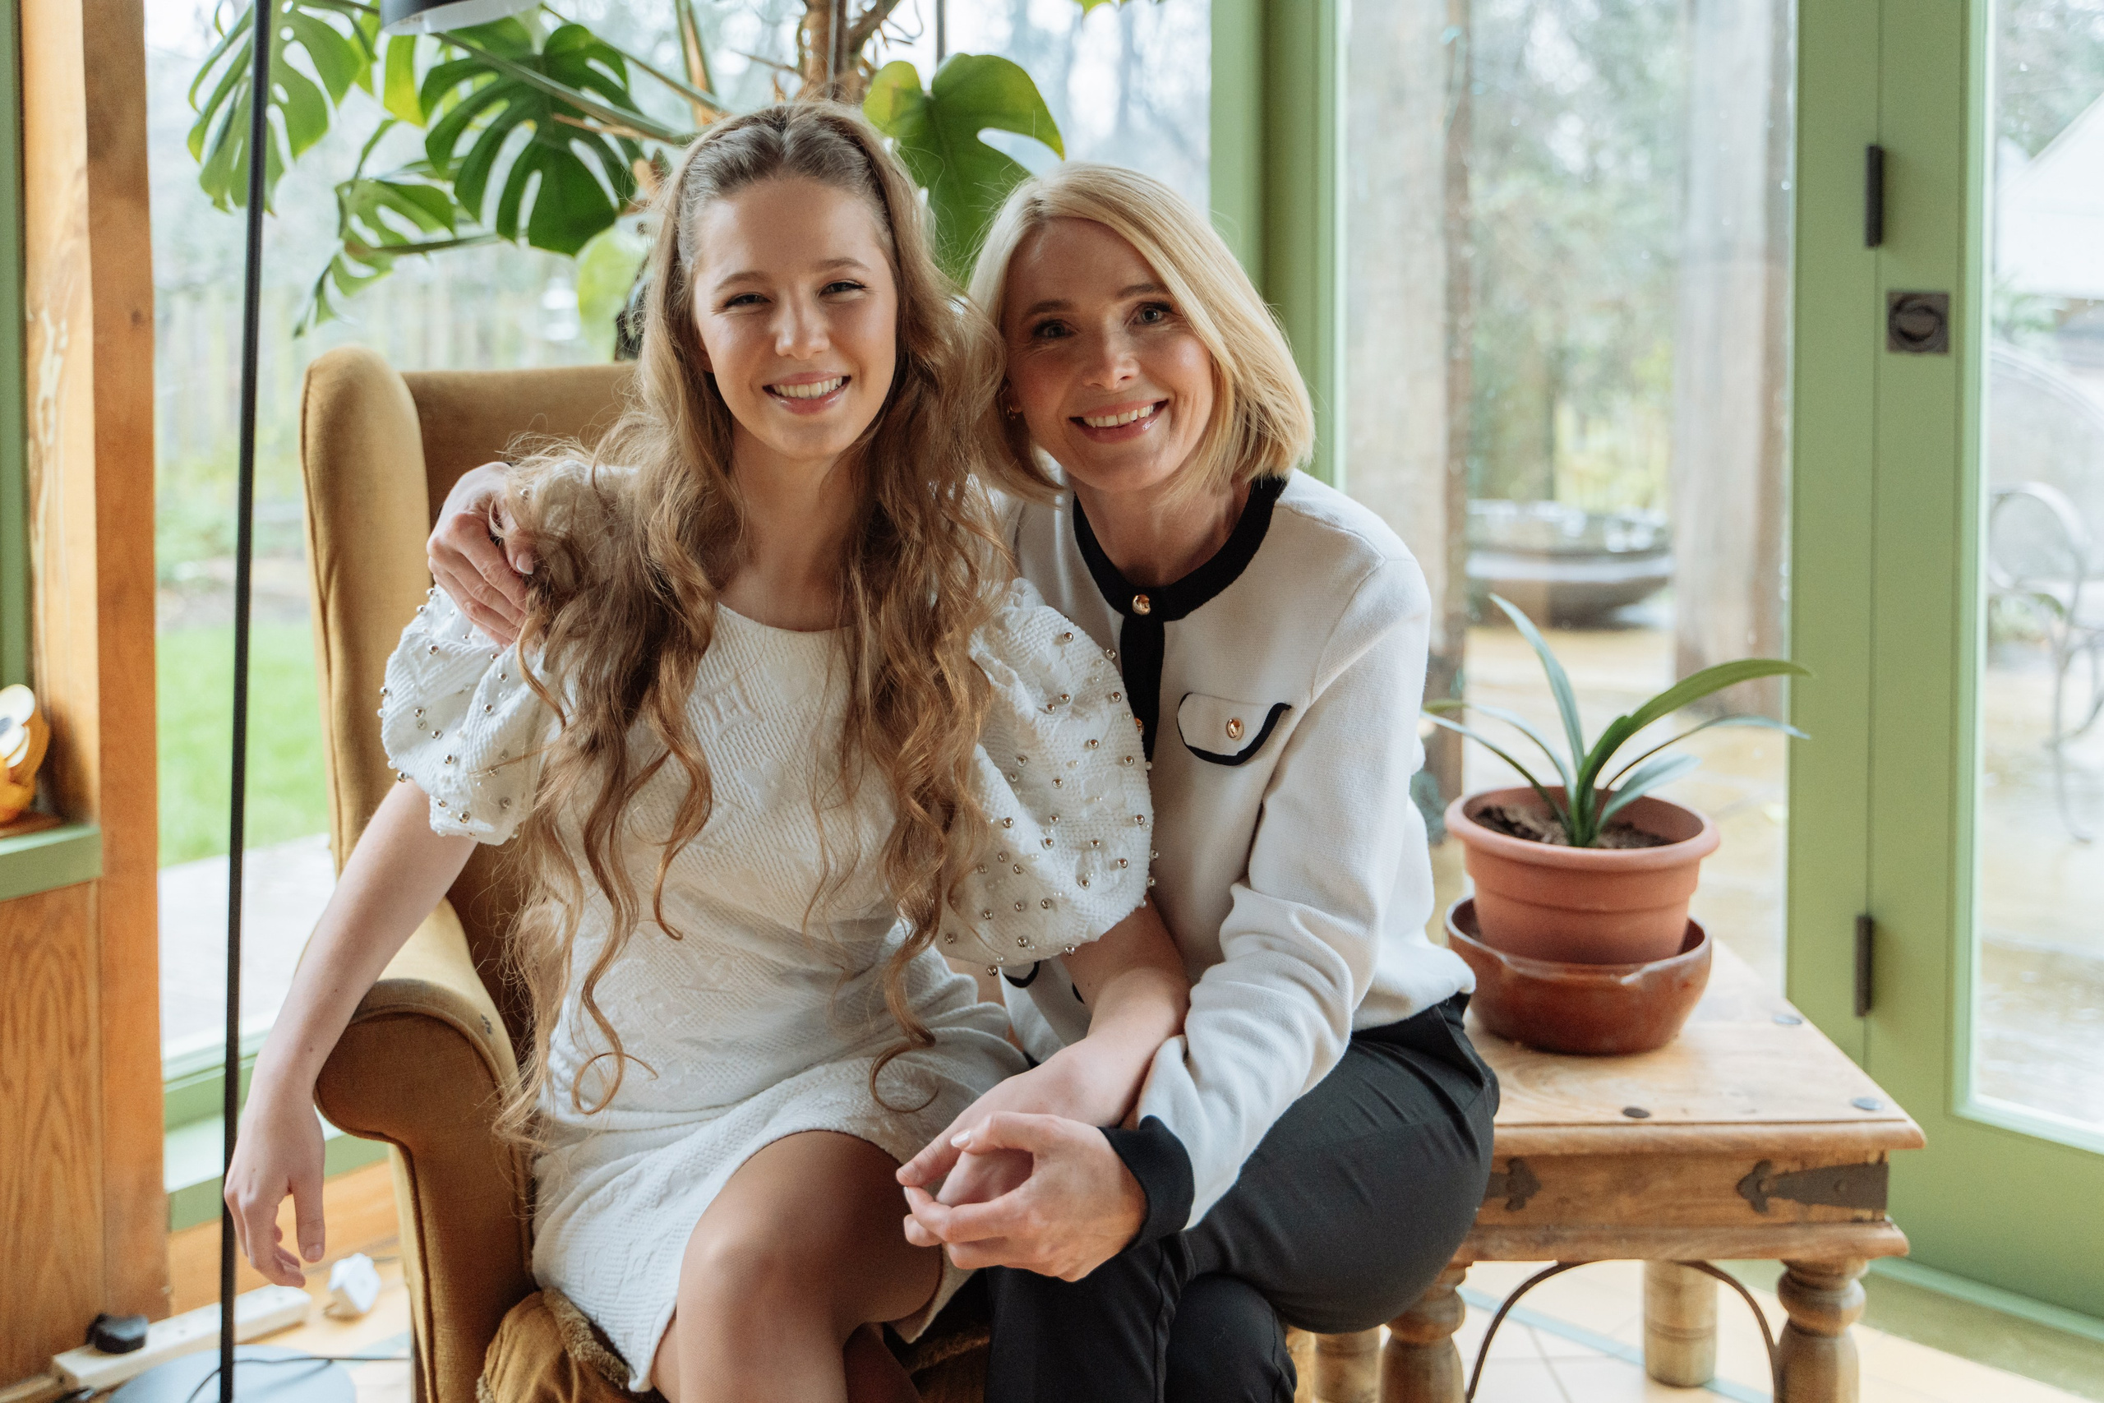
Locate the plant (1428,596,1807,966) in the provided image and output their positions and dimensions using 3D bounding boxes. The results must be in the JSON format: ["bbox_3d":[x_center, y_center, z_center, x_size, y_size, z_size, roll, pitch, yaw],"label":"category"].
[{"bbox_3d":[0.462,0.089,1.990,0.310,0.335,0.250,0,11,0],"label":"plant"}]

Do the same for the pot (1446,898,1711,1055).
[{"bbox_3d":[0.431,0.228,2.015,0.215,0.080,0.215,0,11,0],"label":"pot"}]

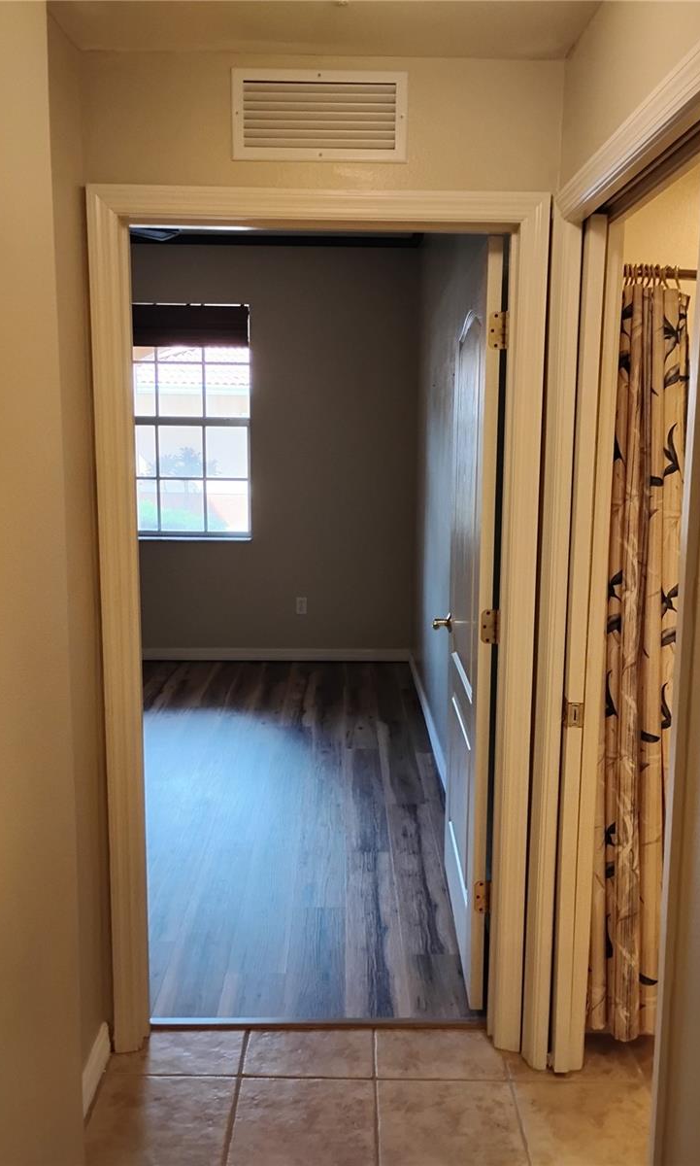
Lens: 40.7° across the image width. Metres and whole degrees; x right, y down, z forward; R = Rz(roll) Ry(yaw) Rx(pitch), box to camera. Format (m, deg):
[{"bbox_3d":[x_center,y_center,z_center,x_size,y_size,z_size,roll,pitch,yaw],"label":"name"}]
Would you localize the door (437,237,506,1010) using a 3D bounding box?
[{"bbox_3d":[0.368,0.104,2.913,0.042,2.035,0.895,1,9,1],"label":"door"}]

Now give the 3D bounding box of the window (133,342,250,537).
[{"bbox_3d":[-1.154,-1.090,6.593,0.930,1.500,0.090,0,9,0],"label":"window"}]

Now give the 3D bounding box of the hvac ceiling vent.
[{"bbox_3d":[-0.068,-1.053,2.126,0.393,0.192,0.025,0,9,0],"label":"hvac ceiling vent"}]

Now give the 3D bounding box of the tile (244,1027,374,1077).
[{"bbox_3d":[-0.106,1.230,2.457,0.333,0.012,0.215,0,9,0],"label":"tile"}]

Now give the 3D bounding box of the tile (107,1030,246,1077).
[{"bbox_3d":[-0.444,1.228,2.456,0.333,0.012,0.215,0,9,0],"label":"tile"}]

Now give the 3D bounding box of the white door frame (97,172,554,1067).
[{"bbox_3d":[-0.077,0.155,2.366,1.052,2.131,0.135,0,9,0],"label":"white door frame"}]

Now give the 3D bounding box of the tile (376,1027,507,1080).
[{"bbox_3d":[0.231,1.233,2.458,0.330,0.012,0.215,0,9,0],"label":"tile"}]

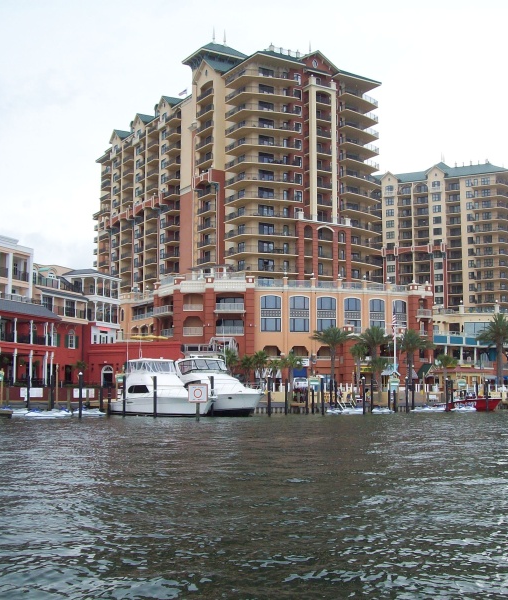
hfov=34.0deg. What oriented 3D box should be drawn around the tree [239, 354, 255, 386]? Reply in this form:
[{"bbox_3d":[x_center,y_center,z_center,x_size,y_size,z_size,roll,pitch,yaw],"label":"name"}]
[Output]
[{"bbox_3d":[-0.916,8.791,101.643,2.000,4.260,2.000,0,-6,0],"label":"tree"}]

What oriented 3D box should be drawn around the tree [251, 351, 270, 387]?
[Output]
[{"bbox_3d":[0.787,8.525,100.682,2.300,4.830,2.300,0,-6,0],"label":"tree"}]

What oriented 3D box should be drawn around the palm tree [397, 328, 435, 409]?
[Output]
[{"bbox_3d":[20.336,7.821,104.764,4.700,8.350,4.700,0,-6,0],"label":"palm tree"}]

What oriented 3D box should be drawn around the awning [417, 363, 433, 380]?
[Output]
[{"bbox_3d":[23.558,9.849,114.622,2.200,2.200,2.000,3,-7,-24],"label":"awning"}]

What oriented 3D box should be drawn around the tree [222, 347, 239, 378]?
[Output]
[{"bbox_3d":[-2.872,8.304,101.695,2.100,5.240,2.100,0,-6,0],"label":"tree"}]

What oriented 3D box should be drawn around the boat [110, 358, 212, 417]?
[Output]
[{"bbox_3d":[-9.736,9.377,89.511,12.800,5.830,4.300,-4,-7,33],"label":"boat"}]

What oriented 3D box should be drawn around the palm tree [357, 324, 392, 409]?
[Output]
[{"bbox_3d":[15.032,7.558,103.787,4.600,8.900,4.600,0,-6,0],"label":"palm tree"}]

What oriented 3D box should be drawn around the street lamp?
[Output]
[{"bbox_3d":[-14.669,7.998,70.548,0.320,3.940,0.320,0,-6,0],"label":"street lamp"}]

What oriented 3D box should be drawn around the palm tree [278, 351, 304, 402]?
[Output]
[{"bbox_3d":[4.489,9.088,99.599,3.000,6.080,3.000,0,-6,0],"label":"palm tree"}]

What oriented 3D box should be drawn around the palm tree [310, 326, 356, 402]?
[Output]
[{"bbox_3d":[9.249,7.251,96.801,5.100,8.360,5.100,0,-6,0],"label":"palm tree"}]

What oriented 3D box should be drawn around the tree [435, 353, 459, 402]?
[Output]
[{"bbox_3d":[24.202,9.421,104.606,2.900,5.640,2.900,0,-6,0],"label":"tree"}]

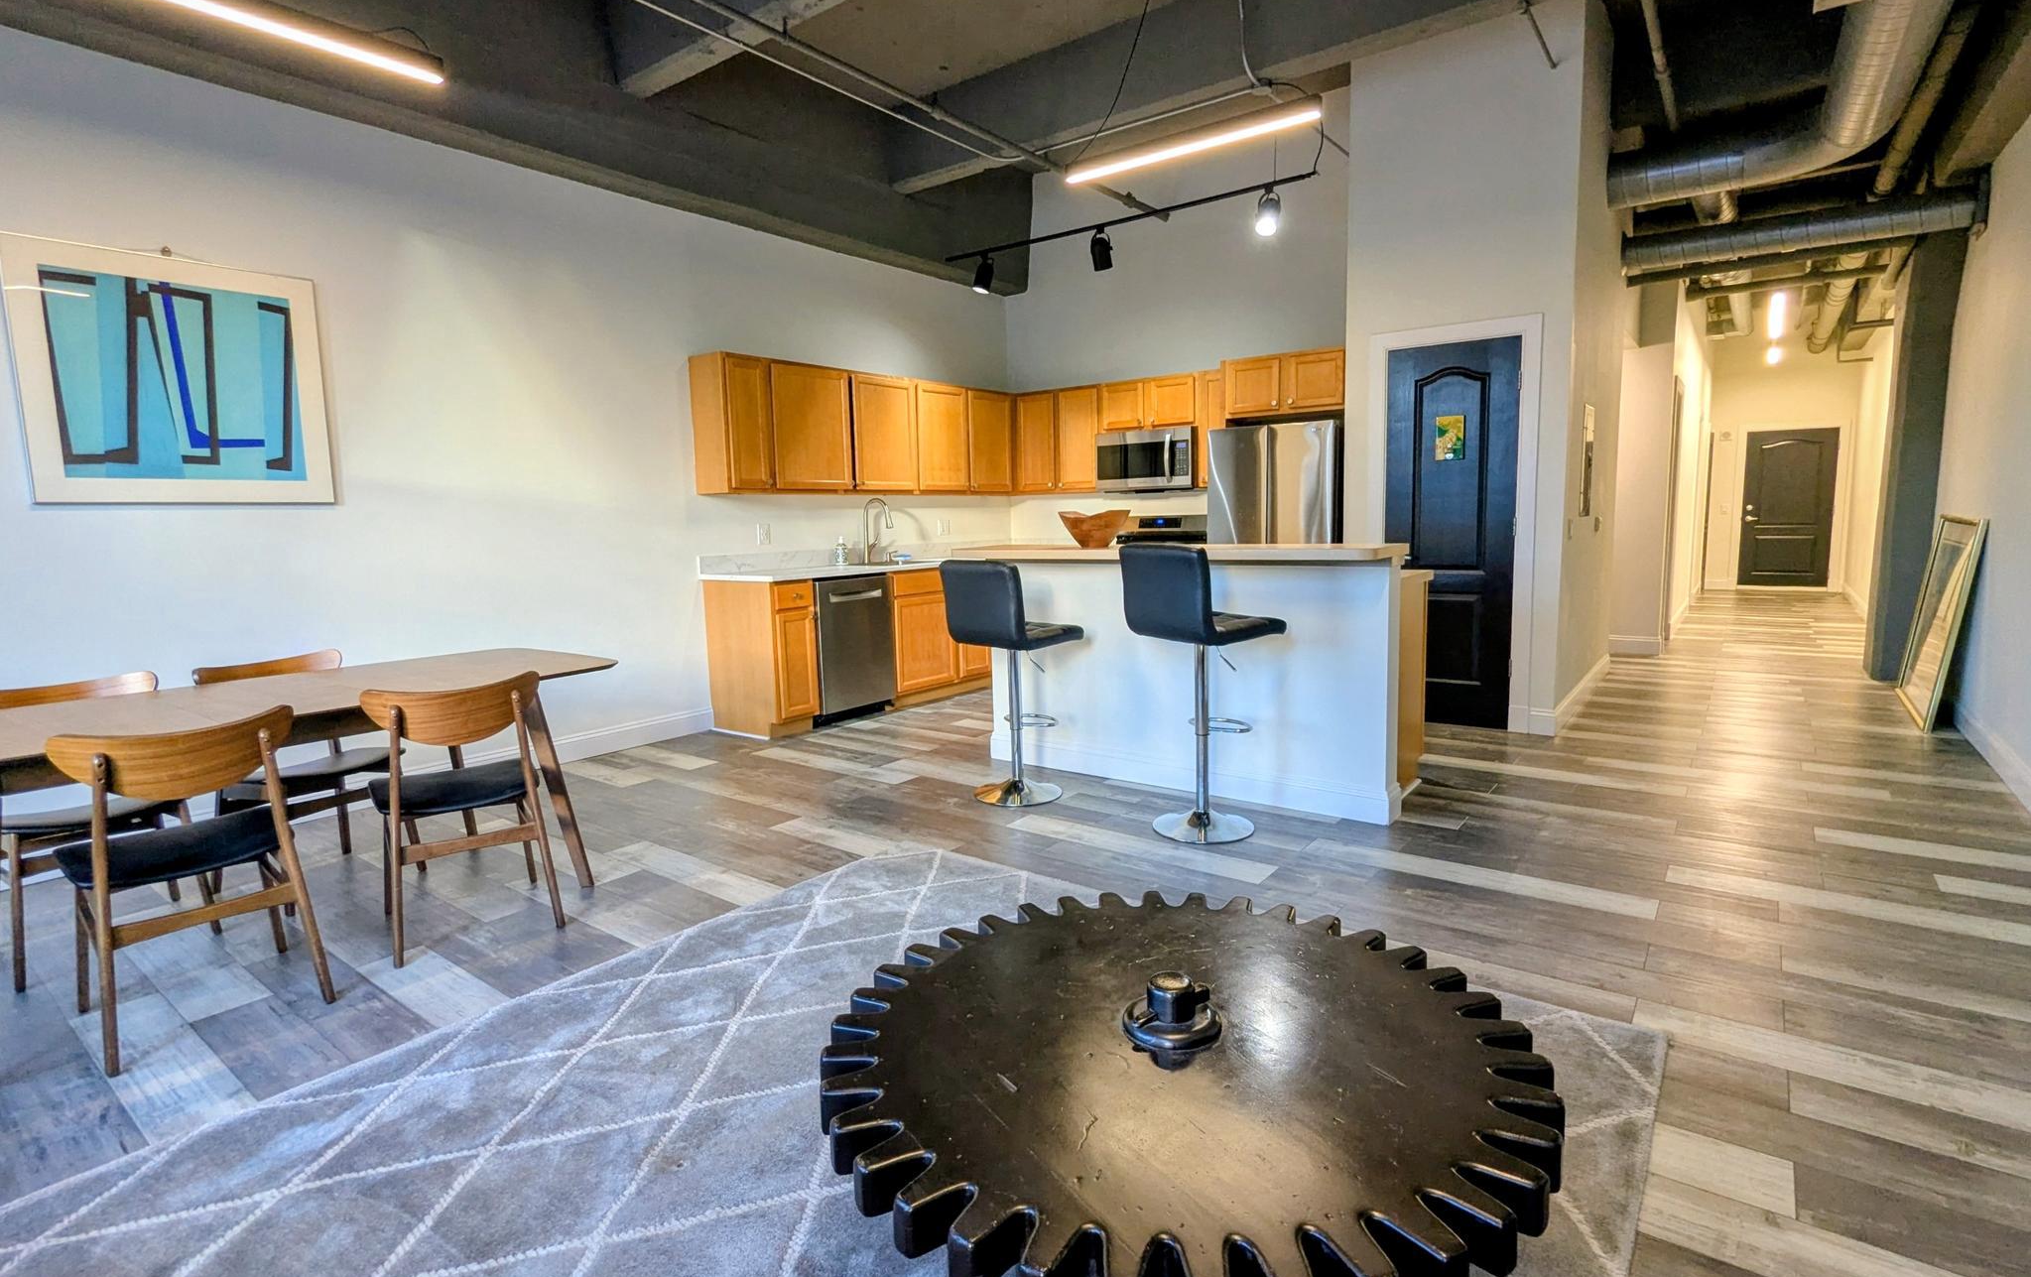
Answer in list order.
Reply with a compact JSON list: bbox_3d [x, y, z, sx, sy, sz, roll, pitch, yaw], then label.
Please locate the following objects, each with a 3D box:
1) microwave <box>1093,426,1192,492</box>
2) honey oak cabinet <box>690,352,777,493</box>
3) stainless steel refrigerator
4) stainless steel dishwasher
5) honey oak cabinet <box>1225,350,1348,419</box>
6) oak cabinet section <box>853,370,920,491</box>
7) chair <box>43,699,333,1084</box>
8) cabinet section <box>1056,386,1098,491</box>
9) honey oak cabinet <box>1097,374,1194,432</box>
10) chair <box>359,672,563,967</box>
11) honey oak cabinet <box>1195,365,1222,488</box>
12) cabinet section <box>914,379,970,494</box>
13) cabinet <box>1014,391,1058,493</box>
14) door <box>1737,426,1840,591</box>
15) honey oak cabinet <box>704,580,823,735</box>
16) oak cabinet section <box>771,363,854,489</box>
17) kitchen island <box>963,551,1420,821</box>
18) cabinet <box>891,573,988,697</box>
[{"bbox_3d":[0.973,-1.233,6.532,0.760,0.400,0.413,4,9,38],"label":"microwave"},{"bbox_3d":[-1.615,-1.207,5.374,0.315,0.760,0.325,4,9,38],"label":"honey oak cabinet"},{"bbox_3d":[1.770,-0.460,5.941,0.775,1.695,0.830,3,9,37],"label":"stainless steel refrigerator"},{"bbox_3d":[-1.182,0.052,5.857,0.615,0.855,0.600,3,9,37],"label":"stainless steel dishwasher"},{"bbox_3d":[1.809,-1.628,6.082,0.845,0.365,0.355,3,9,37],"label":"honey oak cabinet"},{"bbox_3d":[-0.959,-1.343,6.264,0.315,0.766,0.592,4,9,37],"label":"oak cabinet section"},{"bbox_3d":[-2.119,0.572,2.401,0.525,0.775,0.448,4,9,41],"label":"chair"},{"bbox_3d":[0.555,-1.483,7.068,0.357,0.766,0.315,4,9,37],"label":"cabinet section"},{"bbox_3d":[0.969,-1.615,6.542,0.770,0.355,0.315,4,9,38],"label":"honey oak cabinet"},{"bbox_3d":[-1.704,0.491,2.878,0.460,0.785,0.515,-7,9,-36],"label":"chair"},{"bbox_3d":[1.413,-1.435,6.440,0.230,0.770,0.315,3,9,37],"label":"honey oak cabinet"},{"bbox_3d":[-0.616,-1.408,6.715,0.315,0.766,0.550,4,9,37],"label":"cabinet section"},{"bbox_3d":[0.241,-1.481,7.139,0.385,0.760,0.315,4,9,38],"label":"cabinet"},{"bbox_3d":[9.968,-1.667,12.125,0.910,2.030,0.050,3,9,37],"label":"door"},{"bbox_3d":[-1.474,0.106,5.502,0.625,0.895,0.316,3,9,37],"label":"honey oak cabinet"},{"bbox_3d":[-1.331,-1.272,5.776,0.315,0.766,0.643,4,9,37],"label":"oak cabinet section"},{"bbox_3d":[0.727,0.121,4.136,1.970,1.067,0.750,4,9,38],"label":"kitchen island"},{"bbox_3d":[-0.694,-0.083,6.394,0.635,0.785,1.040,4,9,38],"label":"cabinet"}]

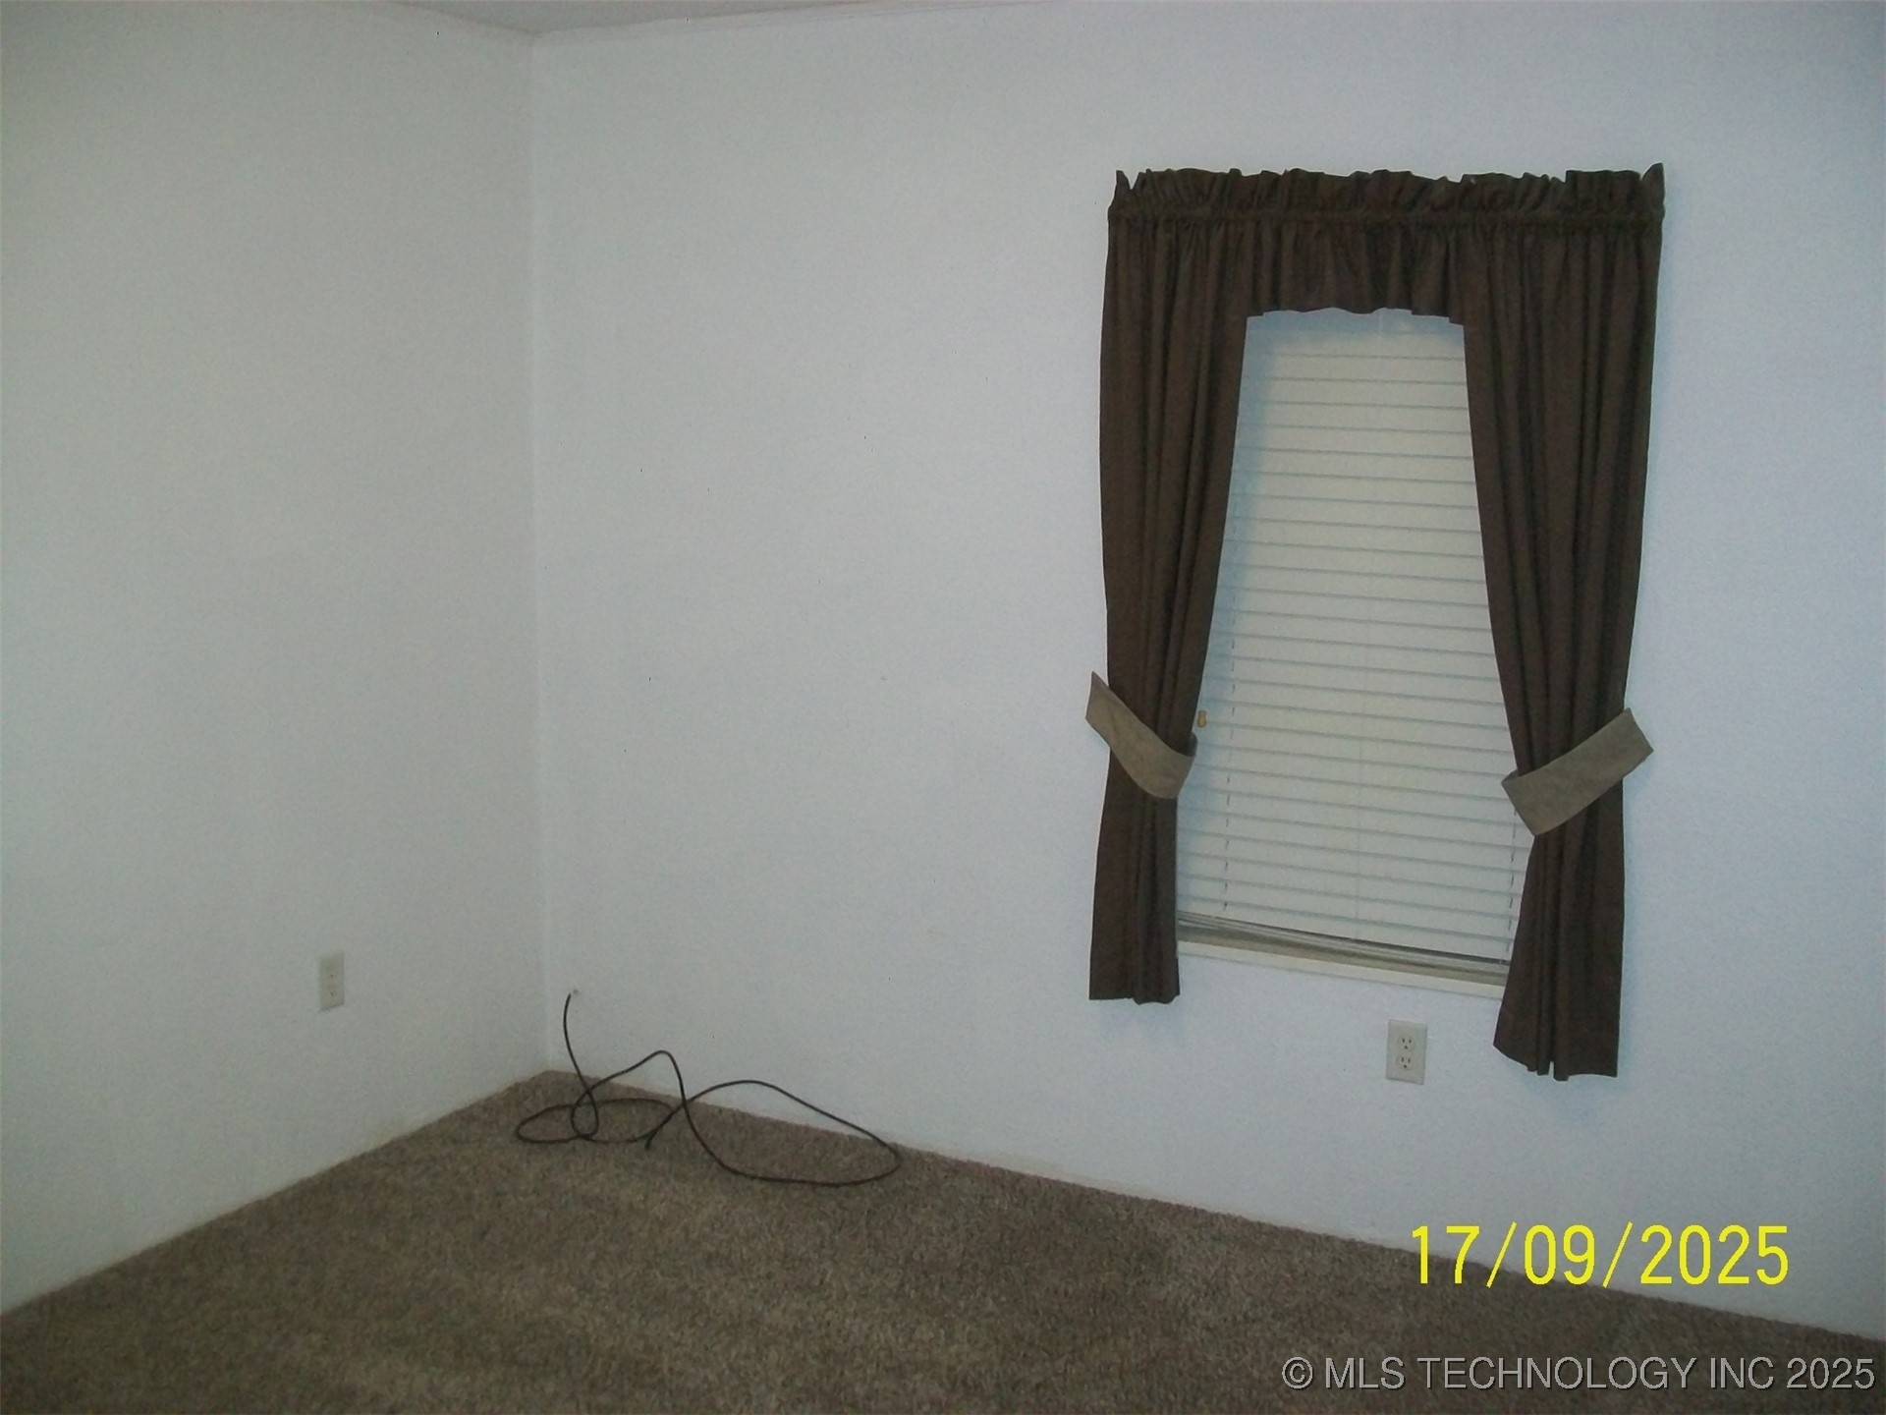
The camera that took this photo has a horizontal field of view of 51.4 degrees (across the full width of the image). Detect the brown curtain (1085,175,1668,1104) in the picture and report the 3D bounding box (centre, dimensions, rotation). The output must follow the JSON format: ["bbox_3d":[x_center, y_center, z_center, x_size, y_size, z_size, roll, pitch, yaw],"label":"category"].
[{"bbox_3d":[0.748,-0.168,3.568,1.035,1.610,0.110,5,10,27],"label":"brown curtain"}]

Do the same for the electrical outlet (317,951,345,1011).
[{"bbox_3d":[-1.252,0.562,4.022,0.010,0.115,0.071,5,10,27],"label":"electrical outlet"}]

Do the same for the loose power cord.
[{"bbox_3d":[-0.541,0.834,4.234,0.940,0.210,0.360,5,10,27],"label":"loose power cord"}]

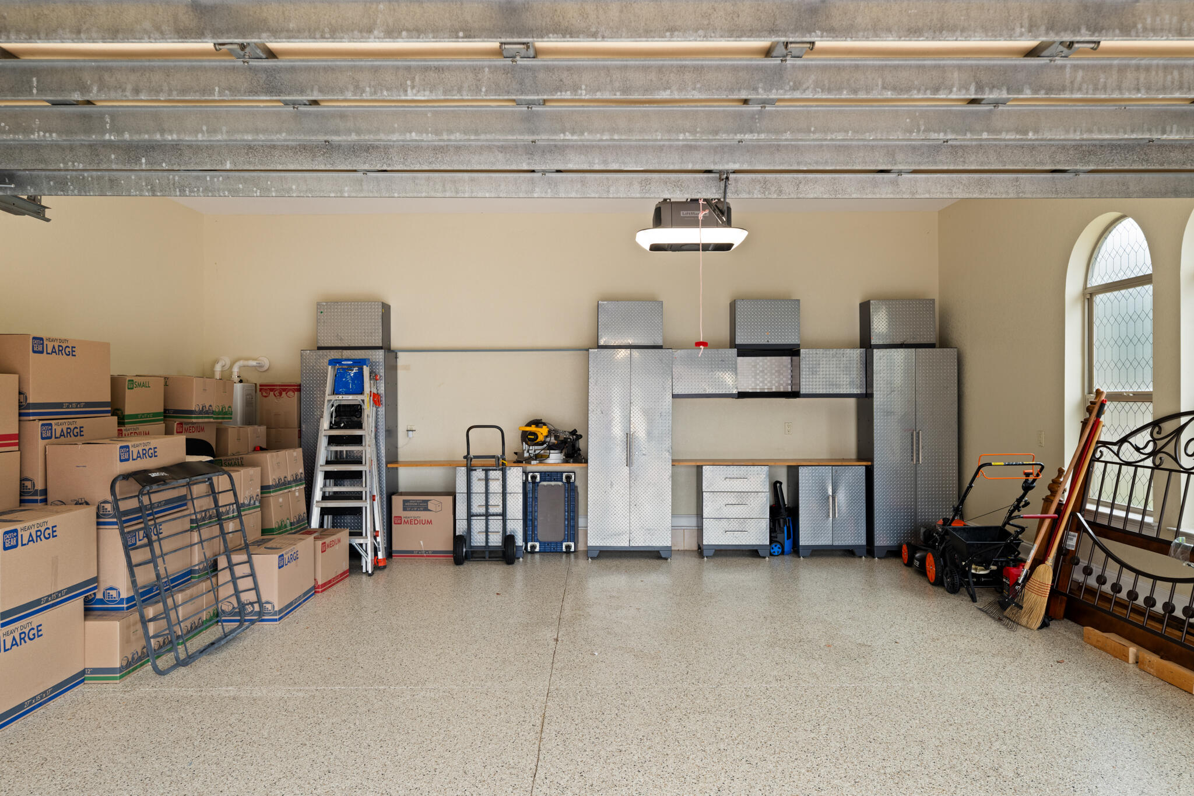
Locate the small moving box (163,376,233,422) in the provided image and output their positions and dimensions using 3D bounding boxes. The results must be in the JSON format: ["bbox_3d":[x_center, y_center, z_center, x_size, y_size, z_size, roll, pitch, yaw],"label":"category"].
[{"bbox_3d":[-3.070,0.008,5.940,0.437,0.314,0.560,0,0,0],"label":"small moving box"}]

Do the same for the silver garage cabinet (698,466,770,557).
[{"bbox_3d":[1.272,1.043,7.470,0.610,0.850,0.420,0,0,0],"label":"silver garage cabinet"}]

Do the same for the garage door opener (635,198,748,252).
[{"bbox_3d":[0.382,-0.704,3.202,0.452,0.200,0.350,0,0,0],"label":"garage door opener"}]

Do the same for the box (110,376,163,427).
[{"bbox_3d":[-3.140,0.027,5.280,0.290,0.314,0.435,0,0,0],"label":"box"}]

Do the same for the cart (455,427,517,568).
[{"bbox_3d":[-0.983,0.858,7.057,0.550,1.235,0.380,0,0,0],"label":"cart"}]

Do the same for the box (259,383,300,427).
[{"bbox_3d":[-2.860,0.075,7.430,0.342,0.395,0.520,0,0,0],"label":"box"}]

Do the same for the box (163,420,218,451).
[{"bbox_3d":[-3.100,0.365,5.810,0.360,0.405,0.565,0,0,0],"label":"box"}]

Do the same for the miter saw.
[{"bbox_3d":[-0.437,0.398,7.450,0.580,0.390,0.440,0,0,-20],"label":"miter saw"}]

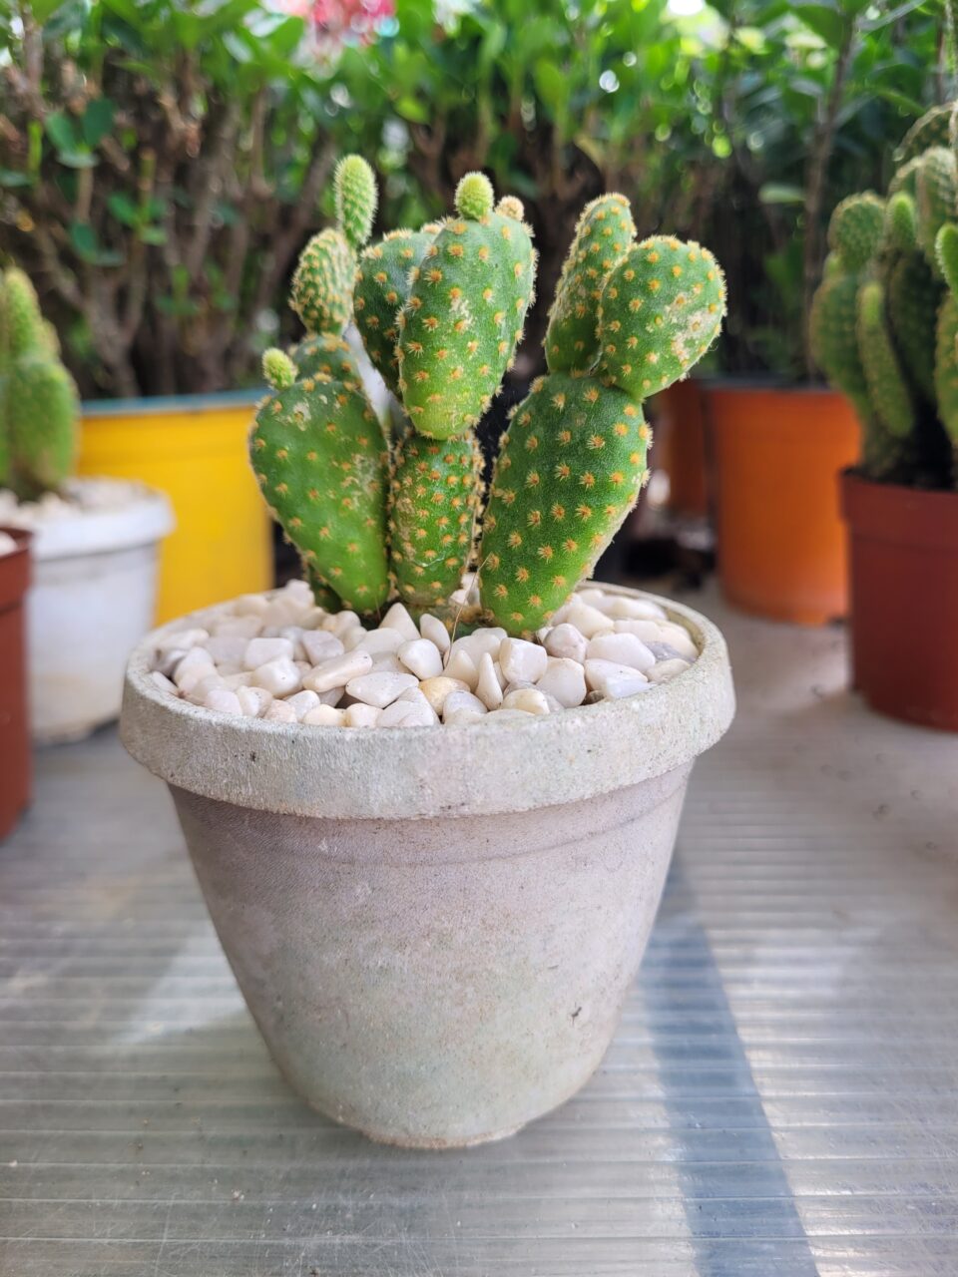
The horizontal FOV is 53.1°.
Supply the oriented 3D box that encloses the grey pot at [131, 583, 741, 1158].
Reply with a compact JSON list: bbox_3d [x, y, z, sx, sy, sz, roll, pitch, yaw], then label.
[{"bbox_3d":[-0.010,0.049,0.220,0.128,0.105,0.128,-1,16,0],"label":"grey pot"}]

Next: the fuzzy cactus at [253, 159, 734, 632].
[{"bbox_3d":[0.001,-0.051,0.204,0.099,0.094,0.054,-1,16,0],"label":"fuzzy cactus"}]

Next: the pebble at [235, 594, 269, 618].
[{"bbox_3d":[-0.056,-0.007,0.236,0.009,0.006,0.008,-1,16,0],"label":"pebble"}]

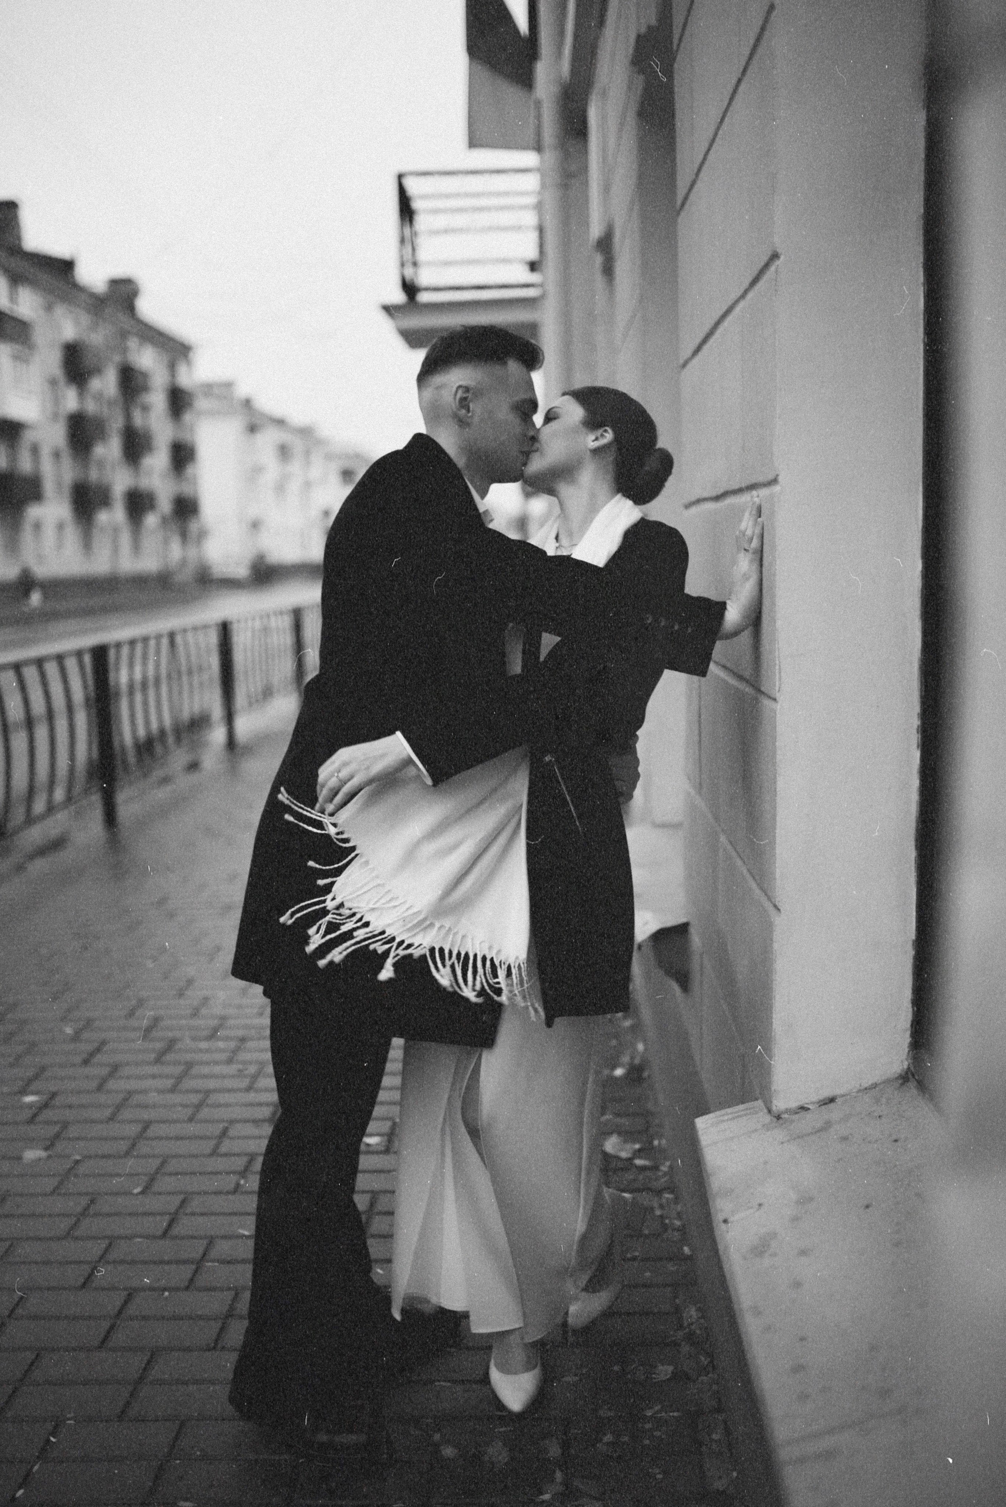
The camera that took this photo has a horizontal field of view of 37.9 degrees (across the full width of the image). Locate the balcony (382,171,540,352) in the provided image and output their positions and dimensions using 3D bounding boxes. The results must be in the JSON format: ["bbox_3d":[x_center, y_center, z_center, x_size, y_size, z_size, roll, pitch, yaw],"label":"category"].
[{"bbox_3d":[-0.279,-4.152,12.457,1.315,1.190,1.680,-2,8,1],"label":"balcony"}]

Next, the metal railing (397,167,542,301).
[{"bbox_3d":[-0.212,-4.238,12.444,1.175,1.020,1.400,-2,8,1],"label":"metal railing"}]

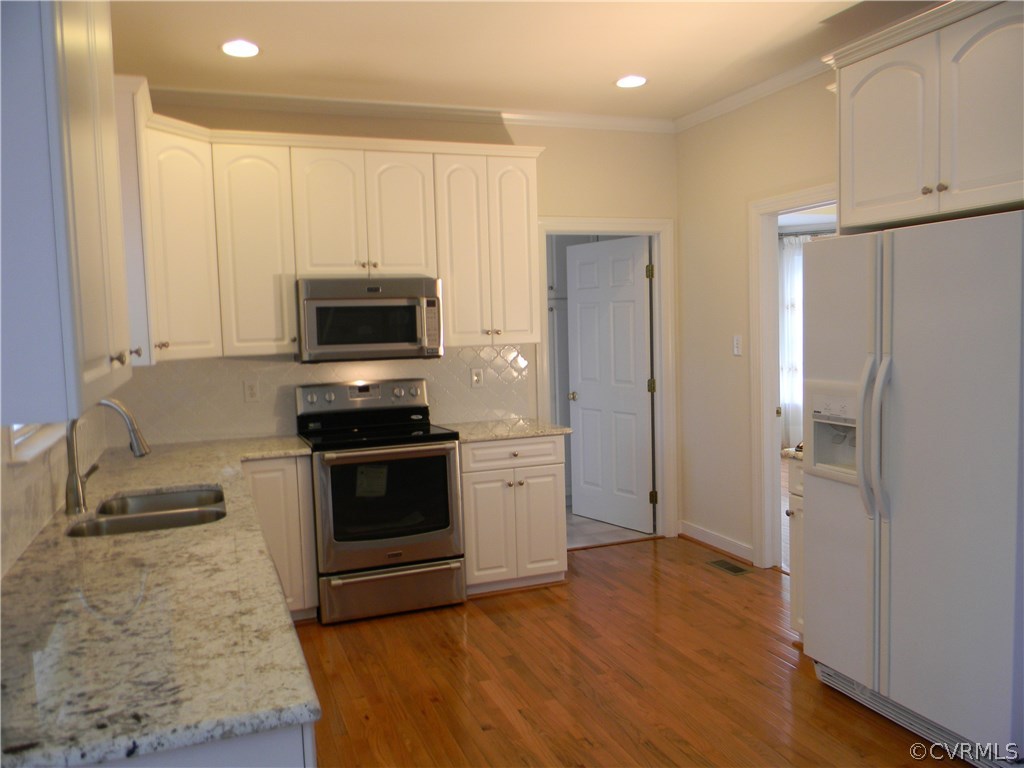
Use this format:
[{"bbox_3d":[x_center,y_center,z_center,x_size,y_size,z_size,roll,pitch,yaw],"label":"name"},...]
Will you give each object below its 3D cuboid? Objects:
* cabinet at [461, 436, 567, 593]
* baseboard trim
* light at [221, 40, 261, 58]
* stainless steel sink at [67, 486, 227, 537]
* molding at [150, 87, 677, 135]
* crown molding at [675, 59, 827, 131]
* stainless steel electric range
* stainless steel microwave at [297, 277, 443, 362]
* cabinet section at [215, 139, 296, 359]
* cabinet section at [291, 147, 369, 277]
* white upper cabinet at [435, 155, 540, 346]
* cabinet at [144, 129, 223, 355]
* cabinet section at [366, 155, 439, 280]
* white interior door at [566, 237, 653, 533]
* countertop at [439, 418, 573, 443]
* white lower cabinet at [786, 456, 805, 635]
[{"bbox_3d":[-0.090,0.703,4.819,0.608,0.879,0.610,-3,5,-20],"label":"cabinet"},{"bbox_3d":[1.306,1.014,5.319,0.020,0.108,0.785,-3,5,-20],"label":"baseboard trim"},{"bbox_3d":[-1.192,-1.473,3.642,0.165,0.045,0.165,-3,5,-20],"label":"light"},{"bbox_3d":[-1.254,0.555,2.928,0.460,0.200,0.740,-3,5,-20],"label":"stainless steel sink"},{"bbox_3d":[-0.531,-1.589,4.855,3.495,0.075,0.070,-3,5,-20],"label":"molding"},{"bbox_3d":[1.315,-1.606,4.721,0.070,0.068,1.495,-3,5,-20],"label":"crown molding"},{"bbox_3d":[-0.718,0.593,4.520,0.755,1.180,0.675,-3,5,-20],"label":"stainless steel electric range"},{"bbox_3d":[-0.815,-0.362,4.655,0.760,0.427,0.400,-3,5,-20],"label":"stainless steel microwave"},{"bbox_3d":[-1.363,-0.694,4.397,0.363,1.065,0.330,-3,5,-20],"label":"cabinet section"},{"bbox_3d":[-1.005,-0.904,4.492,0.380,0.668,0.320,-3,5,-21],"label":"cabinet section"},{"bbox_3d":[-0.188,-0.770,4.900,0.613,1.075,0.330,-3,5,-20],"label":"white upper cabinet"},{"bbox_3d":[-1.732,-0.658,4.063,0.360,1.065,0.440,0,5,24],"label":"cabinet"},{"bbox_3d":[-0.650,-0.923,4.625,0.381,0.668,0.320,-3,5,-21],"label":"cabinet section"},{"bbox_3d":[0.694,0.005,5.955,0.036,2.030,0.800,-5,6,-37],"label":"white interior door"},{"bbox_3d":[-0.092,0.268,4.837,0.673,0.033,0.646,-3,5,-20],"label":"countertop"},{"bbox_3d":[1.553,0.750,3.653,0.615,0.875,0.240,-3,5,-20],"label":"white lower cabinet"}]

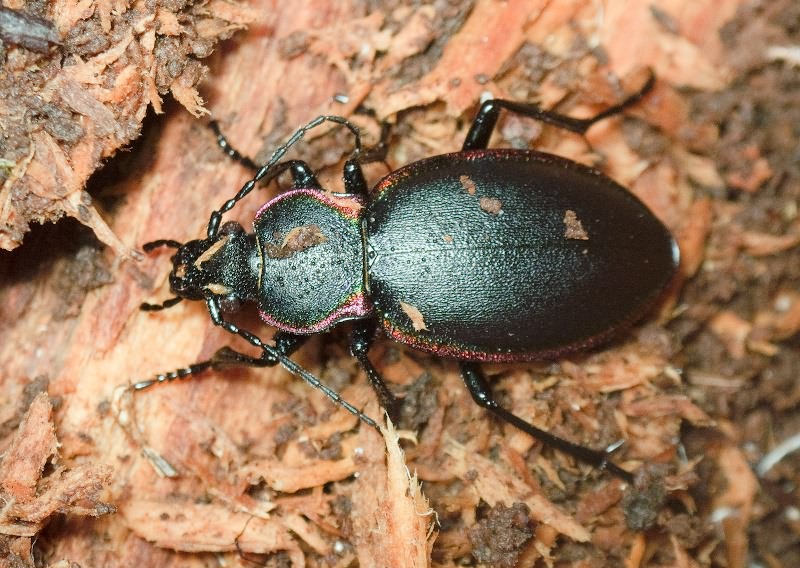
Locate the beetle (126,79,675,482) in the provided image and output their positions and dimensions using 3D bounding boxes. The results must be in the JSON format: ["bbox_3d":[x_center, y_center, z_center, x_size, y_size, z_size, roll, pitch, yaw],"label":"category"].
[{"bbox_3d":[0.000,0.000,0.170,0.028,0.009,0.021,0,81,-9],"label":"beetle"}]

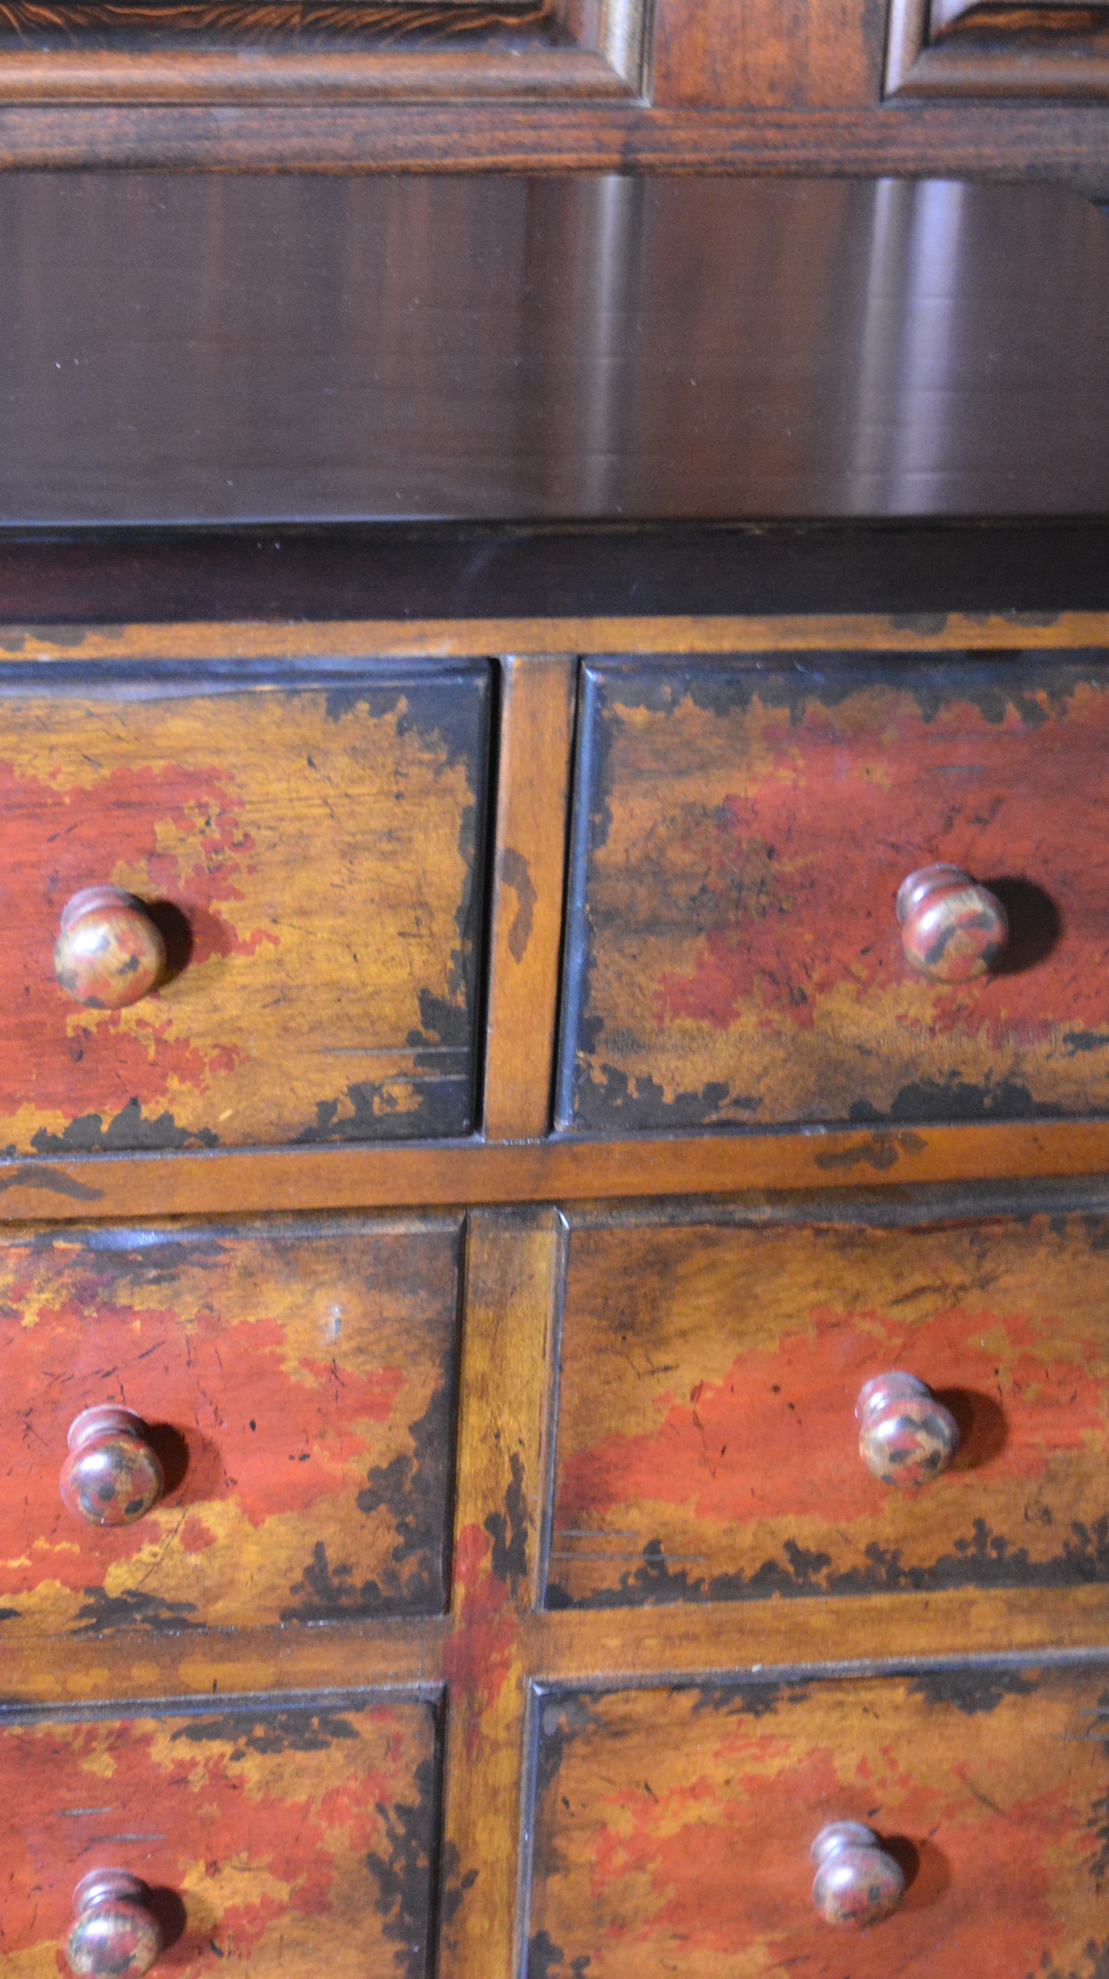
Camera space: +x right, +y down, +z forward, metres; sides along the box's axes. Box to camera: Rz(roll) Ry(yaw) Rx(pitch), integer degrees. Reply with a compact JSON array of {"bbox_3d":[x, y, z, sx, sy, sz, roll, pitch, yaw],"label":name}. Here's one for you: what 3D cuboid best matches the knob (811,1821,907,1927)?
[{"bbox_3d":[0.095,0.282,1.194,0.029,0.029,0.032,-2,26,-10],"label":"knob"}]

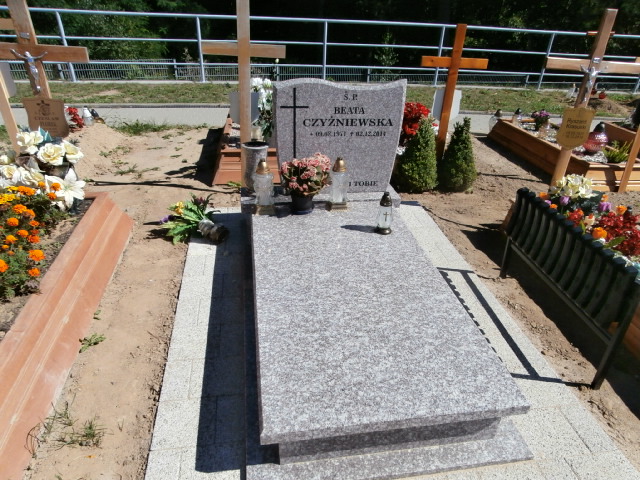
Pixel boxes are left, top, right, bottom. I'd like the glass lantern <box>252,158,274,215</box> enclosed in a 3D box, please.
[{"bbox_3d":[-0.303,-0.293,2.424,0.122,0.306,0.122,-2,30,-9],"label":"glass lantern"}]

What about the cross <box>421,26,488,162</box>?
[{"bbox_3d":[1.064,-1.099,3.614,0.540,1.190,0.080,-3,31,-9],"label":"cross"}]

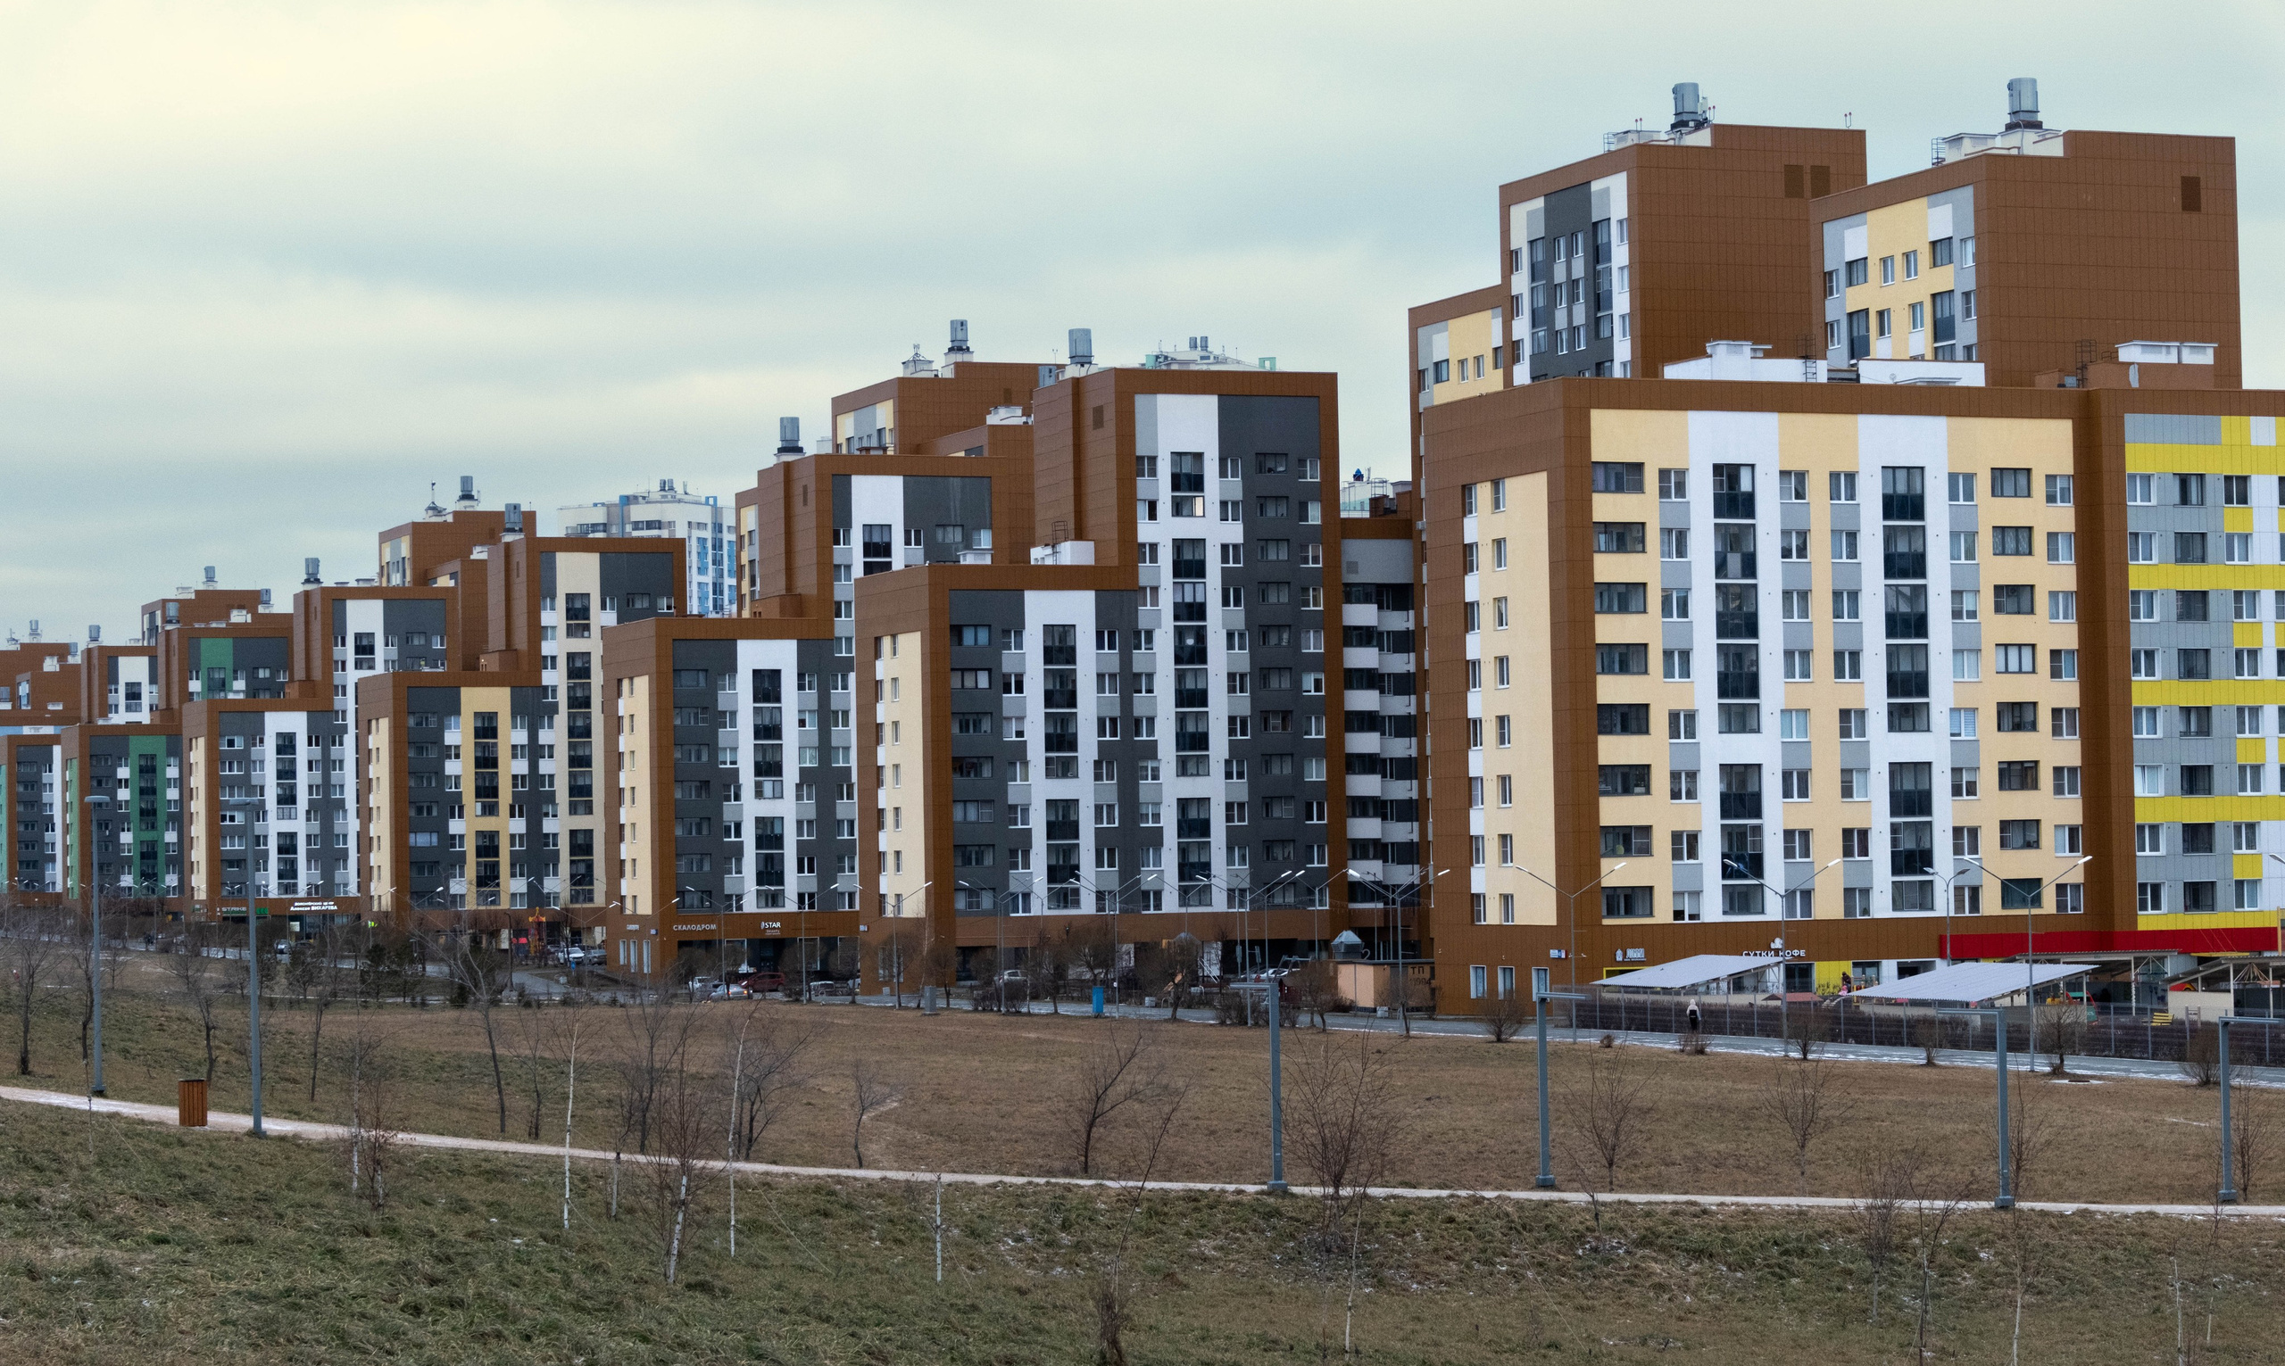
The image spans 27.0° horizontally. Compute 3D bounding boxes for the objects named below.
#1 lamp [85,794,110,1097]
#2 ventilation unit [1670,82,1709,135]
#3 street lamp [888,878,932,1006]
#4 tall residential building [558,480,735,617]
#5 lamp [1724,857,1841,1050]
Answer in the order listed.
[{"bbox_3d":[-20.659,5.172,94.120,0.500,5.937,0.500,-1,-2,0],"label":"lamp"},{"bbox_3d":[35.839,-37.672,312.000,2.200,3.250,2.000,-1,-2,0],"label":"ventilation unit"},{"bbox_3d":[-14.788,15.645,285.156,4.900,7.700,0.500,0,-3,-23],"label":"street lamp"},{"bbox_3d":[-96.793,4.230,961.836,32.000,88.000,32.000,-2,-3,25],"label":"tall residential building"},{"bbox_3d":[25.552,10.871,189.158,5.200,7.800,0.500,0,-3,-23],"label":"lamp"}]

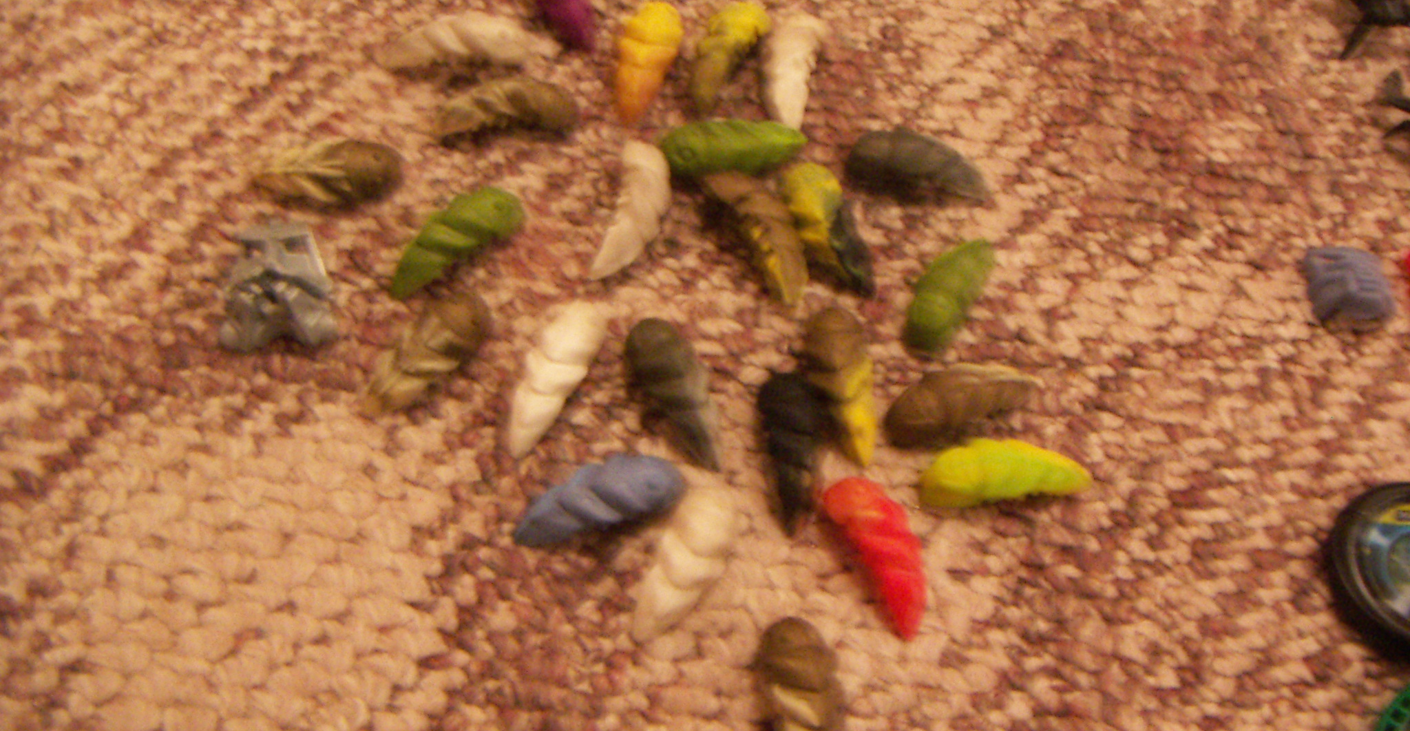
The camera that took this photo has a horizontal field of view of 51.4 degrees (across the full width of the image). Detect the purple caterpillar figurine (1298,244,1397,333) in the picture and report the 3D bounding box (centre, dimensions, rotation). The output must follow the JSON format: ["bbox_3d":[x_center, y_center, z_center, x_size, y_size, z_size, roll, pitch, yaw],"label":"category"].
[{"bbox_3d":[0.191,-0.023,0.434,0.026,0.012,0.026,0,63,-4],"label":"purple caterpillar figurine"}]

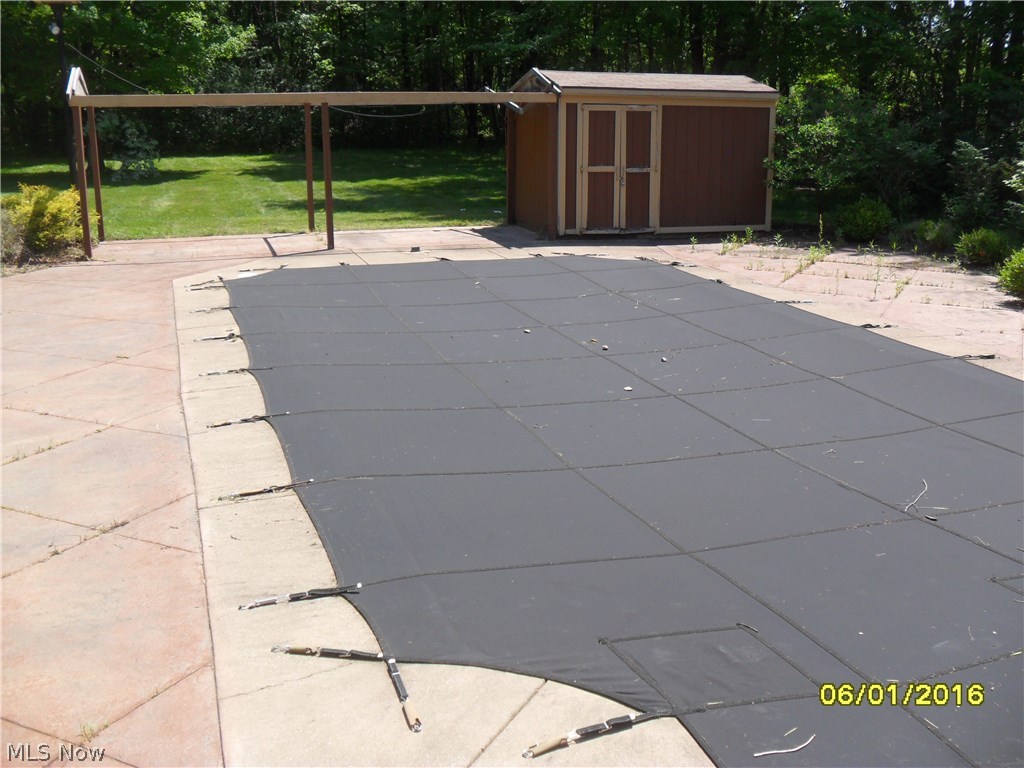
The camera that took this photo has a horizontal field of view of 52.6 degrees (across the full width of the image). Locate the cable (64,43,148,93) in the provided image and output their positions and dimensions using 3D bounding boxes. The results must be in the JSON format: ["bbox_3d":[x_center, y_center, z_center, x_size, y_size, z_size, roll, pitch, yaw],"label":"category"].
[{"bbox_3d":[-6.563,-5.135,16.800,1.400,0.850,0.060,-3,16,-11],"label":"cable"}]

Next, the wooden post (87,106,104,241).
[{"bbox_3d":[-6.365,-3.240,15.862,0.095,2.050,0.095,-4,16,-16],"label":"wooden post"}]

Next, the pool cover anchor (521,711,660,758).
[{"bbox_3d":[0.283,1.195,3.532,0.535,0.042,0.045,-7,17,-24],"label":"pool cover anchor"}]

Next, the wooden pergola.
[{"bbox_3d":[-2.906,-3.510,15.974,6.950,2.560,2.350,-4,16,-16],"label":"wooden pergola"}]

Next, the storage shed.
[{"bbox_3d":[2.146,-3.968,17.586,3.830,2.600,2.520,-4,16,-16],"label":"storage shed"}]

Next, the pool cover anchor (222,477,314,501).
[{"bbox_3d":[-1.353,0.588,5.754,0.521,0.042,0.045,-8,17,-28],"label":"pool cover anchor"}]

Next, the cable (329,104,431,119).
[{"bbox_3d":[-1.977,-4.066,15.450,1.500,0.200,0.050,-4,16,-16],"label":"cable"}]

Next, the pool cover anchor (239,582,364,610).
[{"bbox_3d":[-0.918,0.928,4.509,0.517,0.042,0.045,-6,16,-20],"label":"pool cover anchor"}]

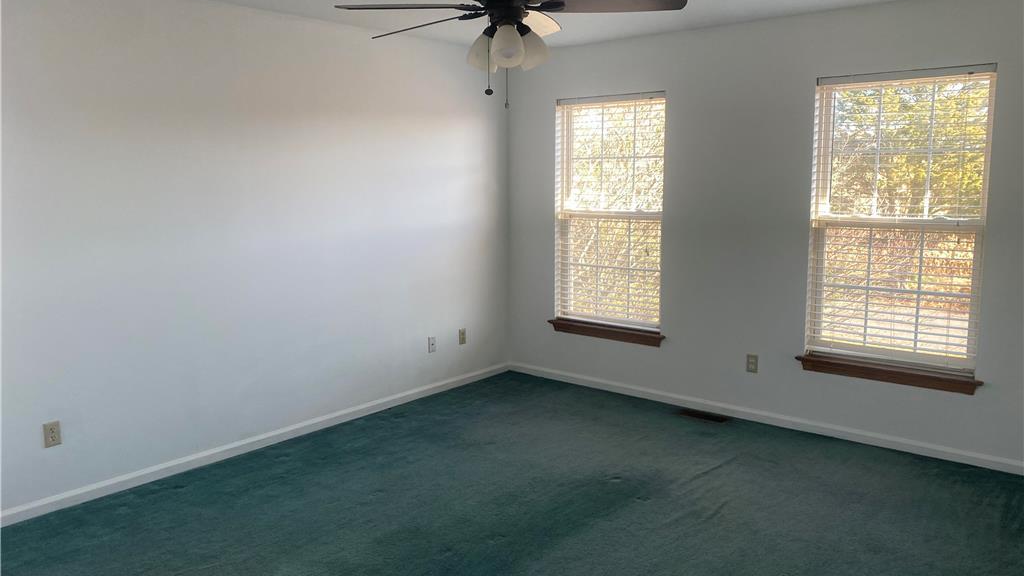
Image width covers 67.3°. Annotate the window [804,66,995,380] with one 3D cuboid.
[{"bbox_3d":[2.110,-0.353,4.230,0.890,1.620,0.110,7,11,39],"label":"window"}]

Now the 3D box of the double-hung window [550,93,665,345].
[{"bbox_3d":[0.690,-0.513,5.398,0.890,1.630,0.110,7,11,39],"label":"double-hung window"}]

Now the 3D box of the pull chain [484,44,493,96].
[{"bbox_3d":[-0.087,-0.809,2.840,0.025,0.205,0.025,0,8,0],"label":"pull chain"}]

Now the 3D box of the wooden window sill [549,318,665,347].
[{"bbox_3d":[0.673,0.314,5.490,0.970,0.085,0.110,7,11,39],"label":"wooden window sill"}]

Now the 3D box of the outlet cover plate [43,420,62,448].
[{"bbox_3d":[-2.119,0.677,3.550,0.009,0.114,0.071,7,11,39],"label":"outlet cover plate"}]

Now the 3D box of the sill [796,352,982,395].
[{"bbox_3d":[2.096,0.481,4.321,0.970,0.088,0.110,7,11,39],"label":"sill"}]

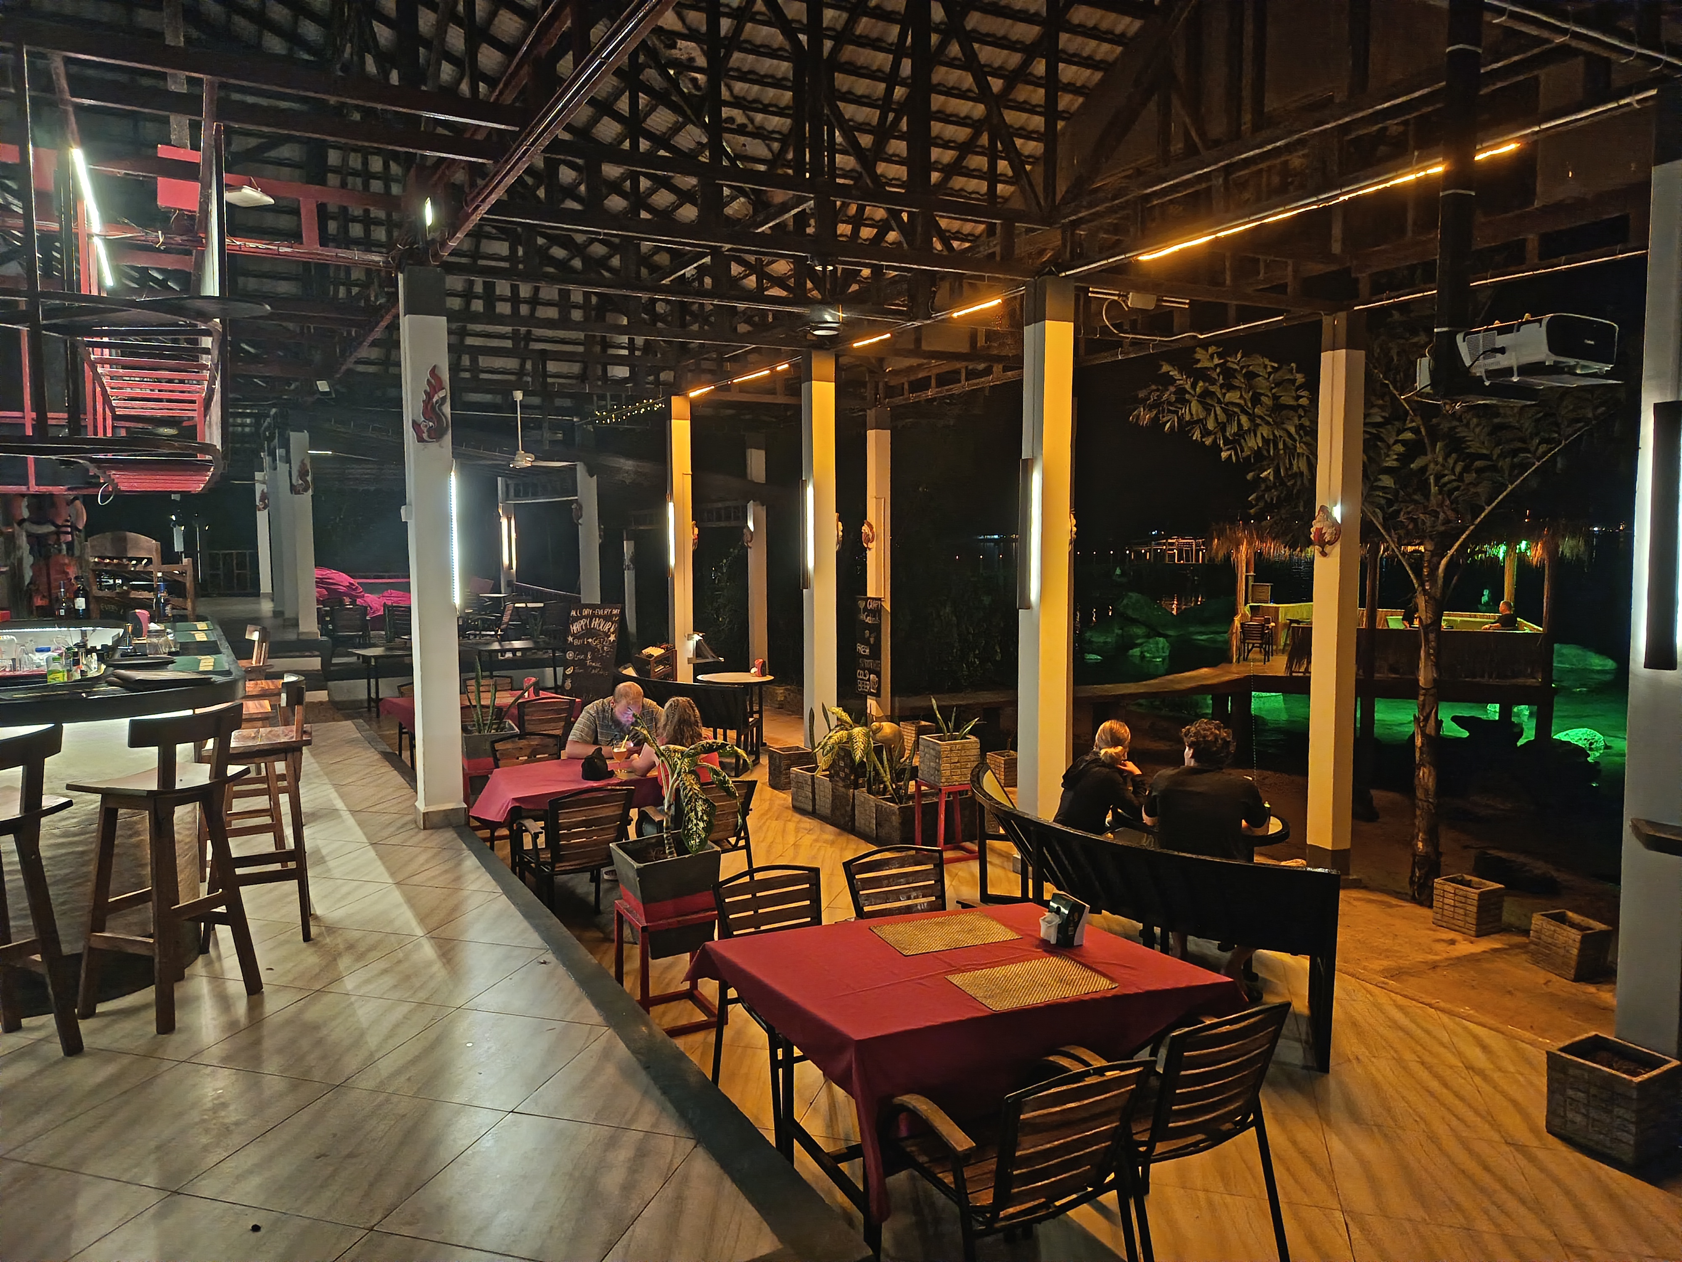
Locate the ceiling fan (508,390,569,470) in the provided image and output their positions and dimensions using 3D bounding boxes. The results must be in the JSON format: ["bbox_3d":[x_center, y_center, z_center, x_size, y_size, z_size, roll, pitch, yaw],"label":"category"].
[{"bbox_3d":[-3.712,-2.337,13.556,1.250,0.940,1.250,-3,5,-28],"label":"ceiling fan"}]

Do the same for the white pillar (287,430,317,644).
[{"bbox_3d":[-6.525,-1.149,14.201,0.200,2.490,0.200,-3,5,-29],"label":"white pillar"}]

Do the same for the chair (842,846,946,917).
[{"bbox_3d":[0.333,1.320,4.453,0.530,0.860,0.560,-3,5,-24],"label":"chair"}]

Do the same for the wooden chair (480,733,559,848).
[{"bbox_3d":[-1.825,1.080,7.188,0.550,0.840,0.580,-4,6,-36],"label":"wooden chair"}]

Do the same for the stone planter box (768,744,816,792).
[{"bbox_3d":[-0.431,1.151,9.864,0.310,0.300,0.310,-3,5,-30],"label":"stone planter box"}]

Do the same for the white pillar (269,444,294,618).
[{"bbox_3d":[-8.276,-1.424,17.289,0.190,2.550,0.190,-3,5,-29],"label":"white pillar"}]

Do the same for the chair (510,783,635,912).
[{"bbox_3d":[-1.394,1.170,6.032,0.550,0.840,0.580,-4,6,-36],"label":"chair"}]

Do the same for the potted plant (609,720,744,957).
[{"bbox_3d":[-0.706,0.868,5.005,0.520,1.020,0.470,-3,5,-33],"label":"potted plant"}]

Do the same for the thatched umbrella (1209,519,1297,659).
[{"bbox_3d":[8.147,-0.749,22.914,1.750,2.750,1.750,-3,5,-29],"label":"thatched umbrella"}]

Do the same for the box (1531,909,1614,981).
[{"bbox_3d":[4.324,1.863,6.920,0.290,0.290,0.290,0,10,-26],"label":"box"}]

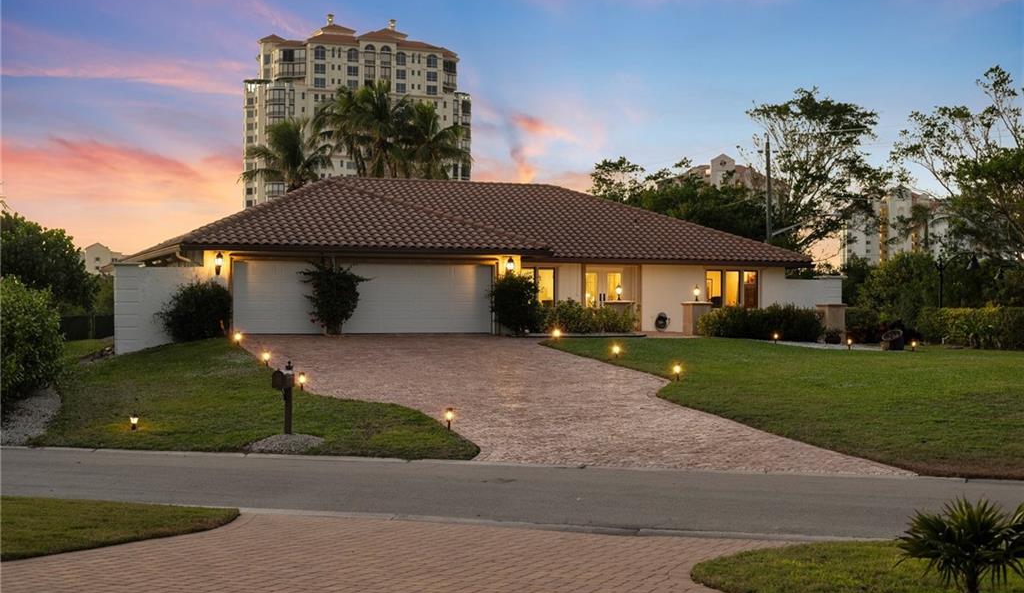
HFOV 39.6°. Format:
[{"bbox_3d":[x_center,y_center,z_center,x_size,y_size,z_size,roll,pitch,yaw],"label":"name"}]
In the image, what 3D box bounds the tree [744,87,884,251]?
[{"bbox_3d":[17.015,-4.965,80.078,8.000,13.780,7.500,0,-1,0],"label":"tree"}]

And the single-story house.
[{"bbox_3d":[-1.816,-1.458,52.791,25.000,6.100,17.000,0,-1,-22],"label":"single-story house"}]

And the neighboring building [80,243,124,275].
[{"bbox_3d":[-134.659,-4.782,470.114,17.000,26.780,16.000,0,-1,-22],"label":"neighboring building"}]

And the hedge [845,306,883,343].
[{"bbox_3d":[12.357,0.984,49.991,1.350,1.340,1.250,0,-1,0],"label":"hedge"}]

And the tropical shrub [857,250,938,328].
[{"bbox_3d":[15.178,-0.092,56.007,3.200,3.360,3.000,0,-1,0],"label":"tropical shrub"}]

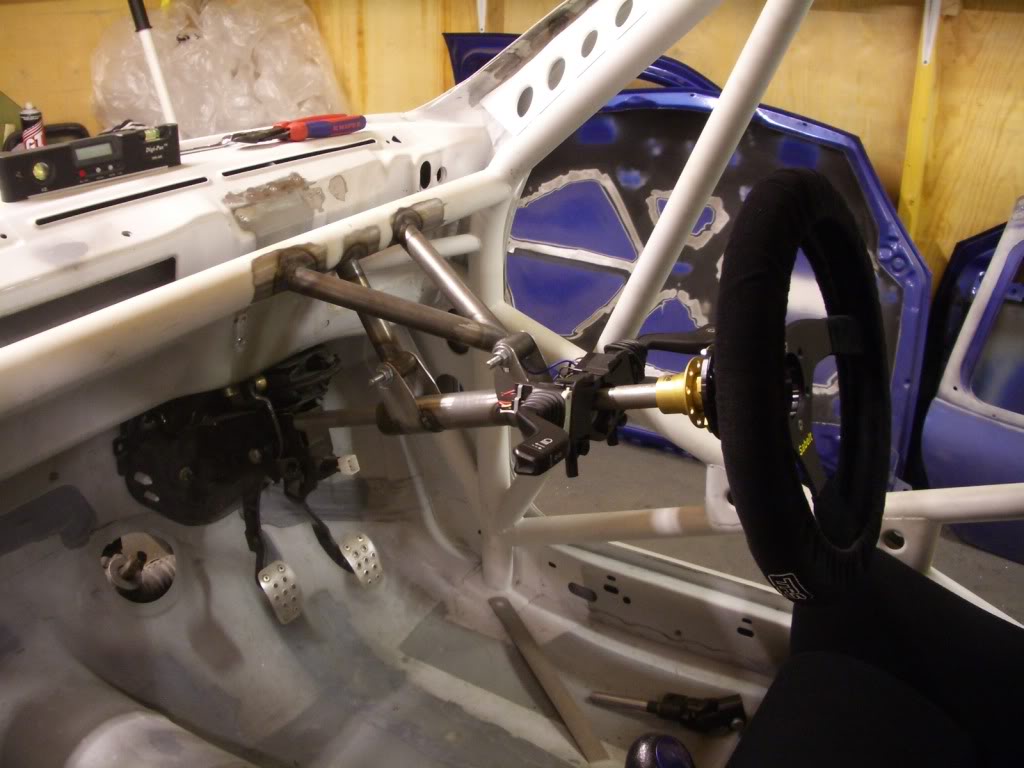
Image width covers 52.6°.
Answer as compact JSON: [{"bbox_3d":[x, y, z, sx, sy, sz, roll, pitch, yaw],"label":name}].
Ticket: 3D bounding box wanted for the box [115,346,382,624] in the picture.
[{"bbox_3d":[-0.299,0.109,1.237,0.220,0.280,0.260,12,26,27],"label":"box"}]

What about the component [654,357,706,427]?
[{"bbox_3d":[0.151,0.008,0.900,0.048,0.062,0.062,-4,17,33],"label":"component"}]

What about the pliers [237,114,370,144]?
[{"bbox_3d":[-0.285,-0.338,1.380,0.053,0.024,0.190,21,30,40],"label":"pliers"}]

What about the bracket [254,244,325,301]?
[{"bbox_3d":[-0.196,-0.102,0.930,0.046,0.043,0.088,12,26,27],"label":"bracket"}]

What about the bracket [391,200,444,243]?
[{"bbox_3d":[-0.096,-0.171,1.093,0.046,0.043,0.080,12,26,27],"label":"bracket"}]

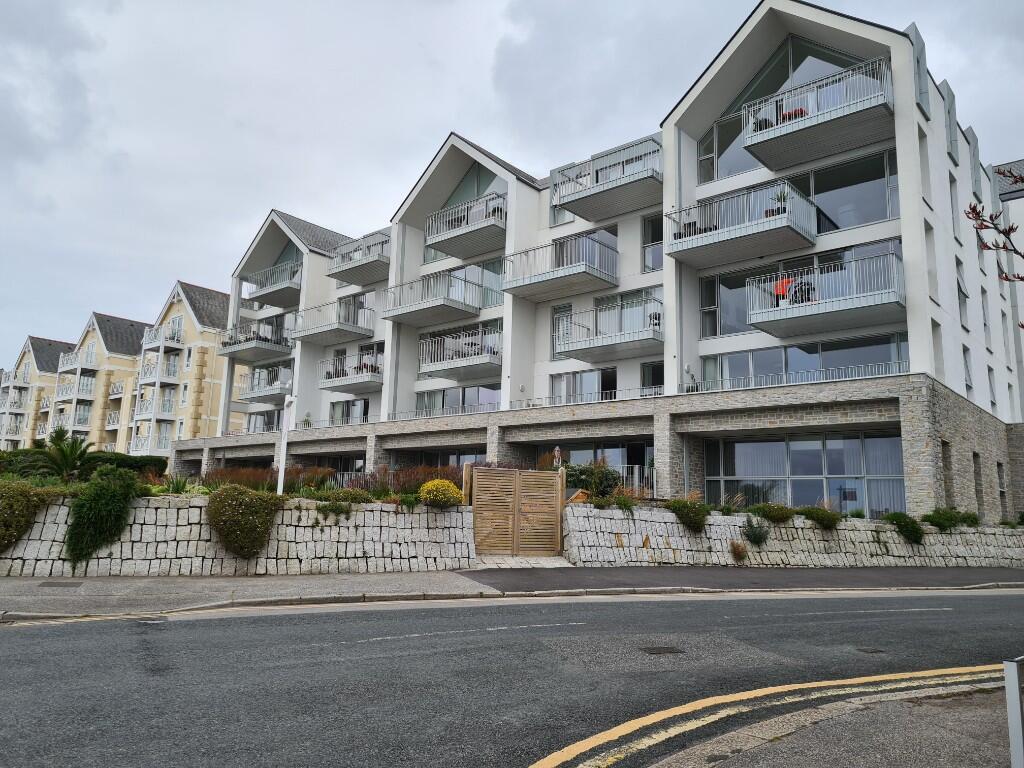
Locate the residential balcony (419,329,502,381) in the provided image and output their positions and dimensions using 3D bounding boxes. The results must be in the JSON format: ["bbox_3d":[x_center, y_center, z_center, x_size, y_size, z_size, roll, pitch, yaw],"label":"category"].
[{"bbox_3d":[-1.630,-1.176,32.932,4.095,1.453,2.243,-7,-13,40],"label":"residential balcony"}]

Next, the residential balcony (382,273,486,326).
[{"bbox_3d":[-3.885,-3.822,36.392,4.249,1.395,2.250,-7,-13,40],"label":"residential balcony"}]

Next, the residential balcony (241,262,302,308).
[{"bbox_3d":[-13.265,-5.756,45.052,4.267,1.551,2.250,-7,-13,40],"label":"residential balcony"}]

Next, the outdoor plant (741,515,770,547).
[{"bbox_3d":[5.224,3.143,16.500,0.560,0.652,0.420,5,-11,-19],"label":"outdoor plant"}]

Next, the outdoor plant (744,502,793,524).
[{"bbox_3d":[6.227,3.132,18.600,1.200,0.500,0.620,7,-11,-28],"label":"outdoor plant"}]

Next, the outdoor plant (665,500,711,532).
[{"bbox_3d":[3.651,2.736,16.000,0.880,0.658,0.650,5,-11,-19],"label":"outdoor plant"}]

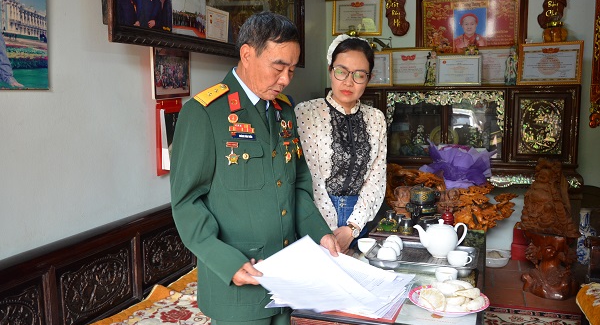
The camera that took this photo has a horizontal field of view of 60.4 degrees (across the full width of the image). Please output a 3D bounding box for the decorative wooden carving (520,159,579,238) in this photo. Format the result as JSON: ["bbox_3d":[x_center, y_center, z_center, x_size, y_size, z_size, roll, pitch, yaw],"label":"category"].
[{"bbox_3d":[1.693,0.236,3.495,0.355,0.530,0.260,5,9,37],"label":"decorative wooden carving"}]

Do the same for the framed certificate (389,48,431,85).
[{"bbox_3d":[0.921,-0.806,4.354,0.434,0.308,0.030,2,2,20],"label":"framed certificate"}]

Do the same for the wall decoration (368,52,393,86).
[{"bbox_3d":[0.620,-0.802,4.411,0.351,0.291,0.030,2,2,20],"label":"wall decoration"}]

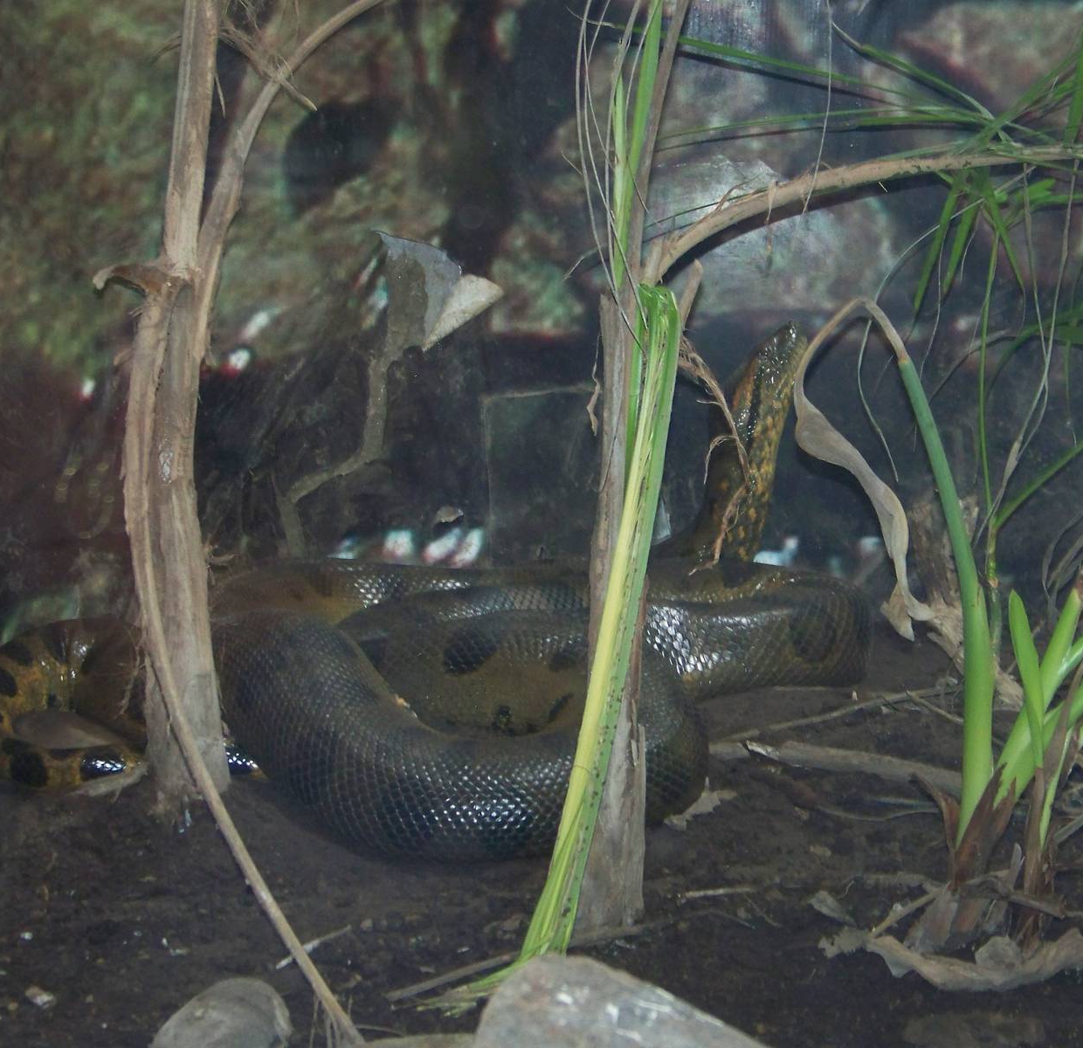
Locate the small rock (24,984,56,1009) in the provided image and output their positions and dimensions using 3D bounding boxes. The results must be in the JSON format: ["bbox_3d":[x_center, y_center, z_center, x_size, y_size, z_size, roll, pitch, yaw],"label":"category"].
[{"bbox_3d":[-0.341,0.322,2.640,0.021,0.012,0.017,0,20,0],"label":"small rock"}]

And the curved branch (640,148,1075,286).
[{"bbox_3d":[0.226,-0.219,2.770,0.311,0.090,0.050,0,20,0],"label":"curved branch"}]

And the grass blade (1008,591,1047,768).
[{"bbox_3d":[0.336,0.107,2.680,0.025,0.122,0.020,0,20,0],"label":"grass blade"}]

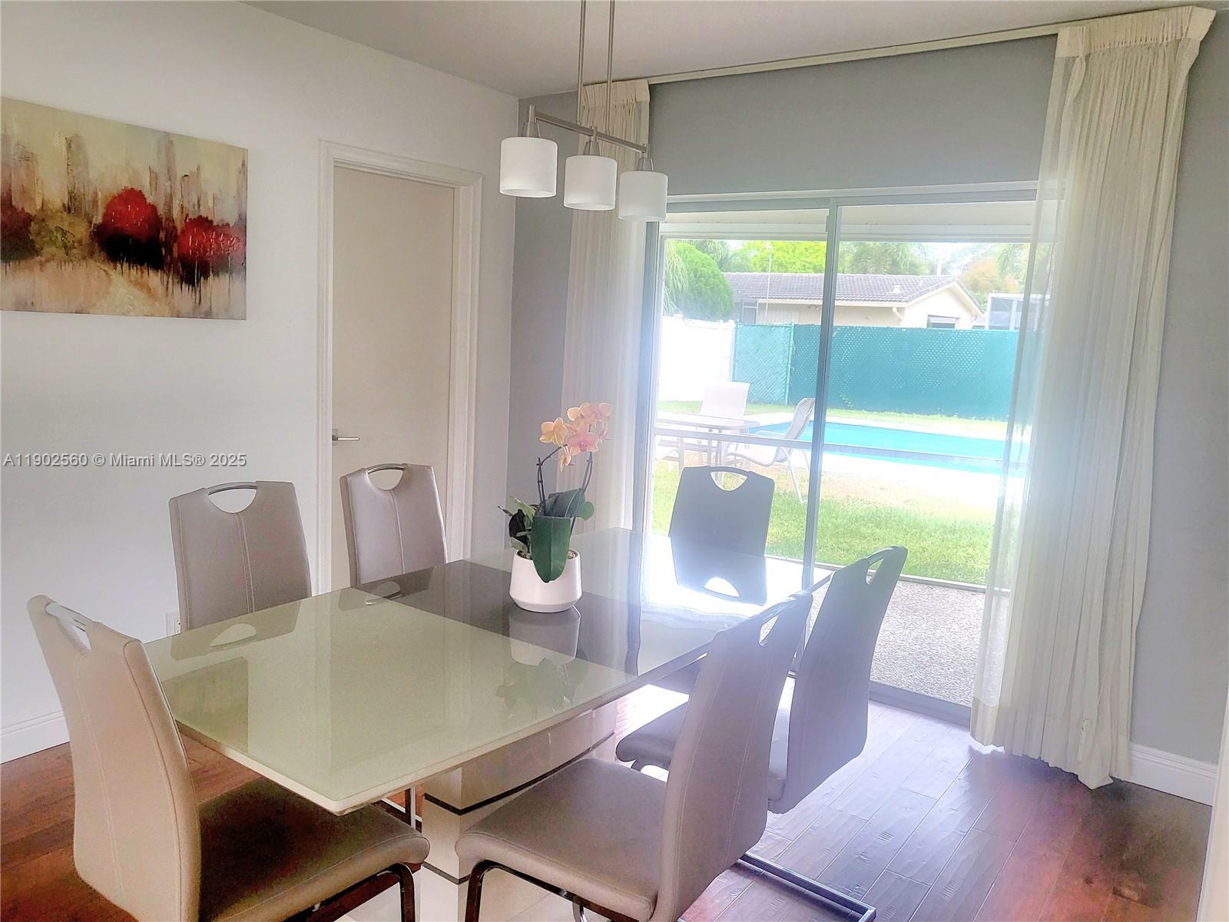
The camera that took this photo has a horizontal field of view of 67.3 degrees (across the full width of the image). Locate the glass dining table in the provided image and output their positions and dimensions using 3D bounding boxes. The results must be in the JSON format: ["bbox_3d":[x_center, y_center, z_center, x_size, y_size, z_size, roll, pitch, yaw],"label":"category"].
[{"bbox_3d":[-0.215,0.735,2.352,0.910,0.760,1.810,9,10,35],"label":"glass dining table"}]

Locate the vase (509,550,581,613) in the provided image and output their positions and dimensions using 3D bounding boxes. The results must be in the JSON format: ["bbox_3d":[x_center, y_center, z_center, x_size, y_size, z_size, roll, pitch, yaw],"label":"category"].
[{"bbox_3d":[-0.170,0.298,2.322,0.178,0.128,0.178,2,9,-4],"label":"vase"}]

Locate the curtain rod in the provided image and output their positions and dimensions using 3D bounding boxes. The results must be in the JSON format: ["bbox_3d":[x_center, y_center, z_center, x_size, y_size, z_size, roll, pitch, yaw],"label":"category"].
[{"bbox_3d":[0.849,-1.508,3.460,2.360,0.040,0.070,9,10,35],"label":"curtain rod"}]

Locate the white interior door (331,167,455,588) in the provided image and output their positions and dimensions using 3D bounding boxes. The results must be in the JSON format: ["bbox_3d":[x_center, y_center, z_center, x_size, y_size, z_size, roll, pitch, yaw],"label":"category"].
[{"bbox_3d":[-1.031,-0.222,4.137,0.060,2.030,0.765,9,10,35],"label":"white interior door"}]

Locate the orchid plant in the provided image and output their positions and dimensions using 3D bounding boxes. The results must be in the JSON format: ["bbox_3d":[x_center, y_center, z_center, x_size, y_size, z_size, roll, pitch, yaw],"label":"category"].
[{"bbox_3d":[-0.142,0.079,2.267,0.250,0.430,0.210,2,9,-4],"label":"orchid plant"}]

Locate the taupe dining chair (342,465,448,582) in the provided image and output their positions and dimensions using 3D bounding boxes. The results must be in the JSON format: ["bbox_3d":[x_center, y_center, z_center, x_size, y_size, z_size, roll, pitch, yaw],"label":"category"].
[{"bbox_3d":[-0.541,0.537,2.844,0.580,0.975,0.430,9,10,35],"label":"taupe dining chair"}]

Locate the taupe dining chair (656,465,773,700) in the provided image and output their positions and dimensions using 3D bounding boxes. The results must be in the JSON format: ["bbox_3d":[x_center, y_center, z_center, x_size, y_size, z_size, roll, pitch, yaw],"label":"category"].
[{"bbox_3d":[0.225,0.545,3.052,0.430,0.975,0.580,9,10,35],"label":"taupe dining chair"}]

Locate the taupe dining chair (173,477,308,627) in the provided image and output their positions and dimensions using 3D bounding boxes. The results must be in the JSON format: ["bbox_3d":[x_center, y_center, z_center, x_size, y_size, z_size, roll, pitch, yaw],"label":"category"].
[{"bbox_3d":[-0.841,0.588,2.401,0.580,0.975,0.430,9,10,35],"label":"taupe dining chair"}]

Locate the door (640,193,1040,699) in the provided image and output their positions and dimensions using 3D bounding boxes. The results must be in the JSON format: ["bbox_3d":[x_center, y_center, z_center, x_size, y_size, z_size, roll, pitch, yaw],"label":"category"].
[{"bbox_3d":[0.816,-0.052,3.772,1.760,2.000,0.100,9,10,35],"label":"door"}]

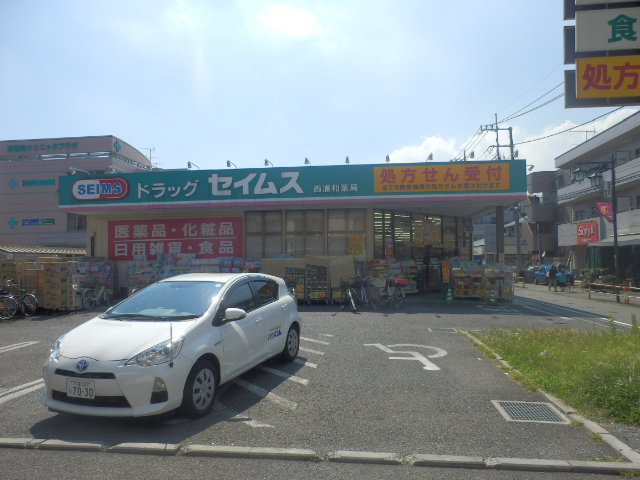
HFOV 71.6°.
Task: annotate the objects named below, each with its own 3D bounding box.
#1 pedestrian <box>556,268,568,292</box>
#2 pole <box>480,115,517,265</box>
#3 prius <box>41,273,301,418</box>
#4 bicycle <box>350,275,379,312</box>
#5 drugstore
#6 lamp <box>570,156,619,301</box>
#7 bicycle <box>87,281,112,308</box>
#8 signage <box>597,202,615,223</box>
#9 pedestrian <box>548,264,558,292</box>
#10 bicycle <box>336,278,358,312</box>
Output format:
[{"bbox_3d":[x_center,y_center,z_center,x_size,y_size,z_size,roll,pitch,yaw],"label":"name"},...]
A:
[{"bbox_3d":[13.937,2.345,25.500,0.500,1.350,0.350,-1,-2,7],"label":"pedestrian"},{"bbox_3d":[12.956,-3.017,31.500,2.400,11.700,0.600,-1,-2,7],"label":"pole"},{"bbox_3d":[-1.619,1.195,6.036,1.700,1.450,4.000,-1,-3,18],"label":"prius"},{"bbox_3d":[1.521,1.809,15.000,0.550,1.050,1.750,0,-2,-10],"label":"bicycle"},{"bbox_3d":[-0.673,0.185,23.179,17.450,5.080,14.000,-1,-2,7],"label":"drugstore"},{"bbox_3d":[10.703,-0.429,17.300,1.800,5.750,0.500,-1,-2,7],"label":"lamp"},{"bbox_3d":[-7.983,1.978,16.100,0.550,1.050,1.750,-1,-2,7],"label":"bicycle"},{"bbox_3d":[11.067,-1.047,17.200,0.680,0.800,0.060,-1,-2,7],"label":"signage"},{"bbox_3d":[13.437,2.230,25.500,0.520,1.580,0.400,-1,-2,7],"label":"pedestrian"},{"bbox_3d":[0.917,1.818,14.800,0.550,1.050,1.750,0,-2,-15],"label":"bicycle"}]

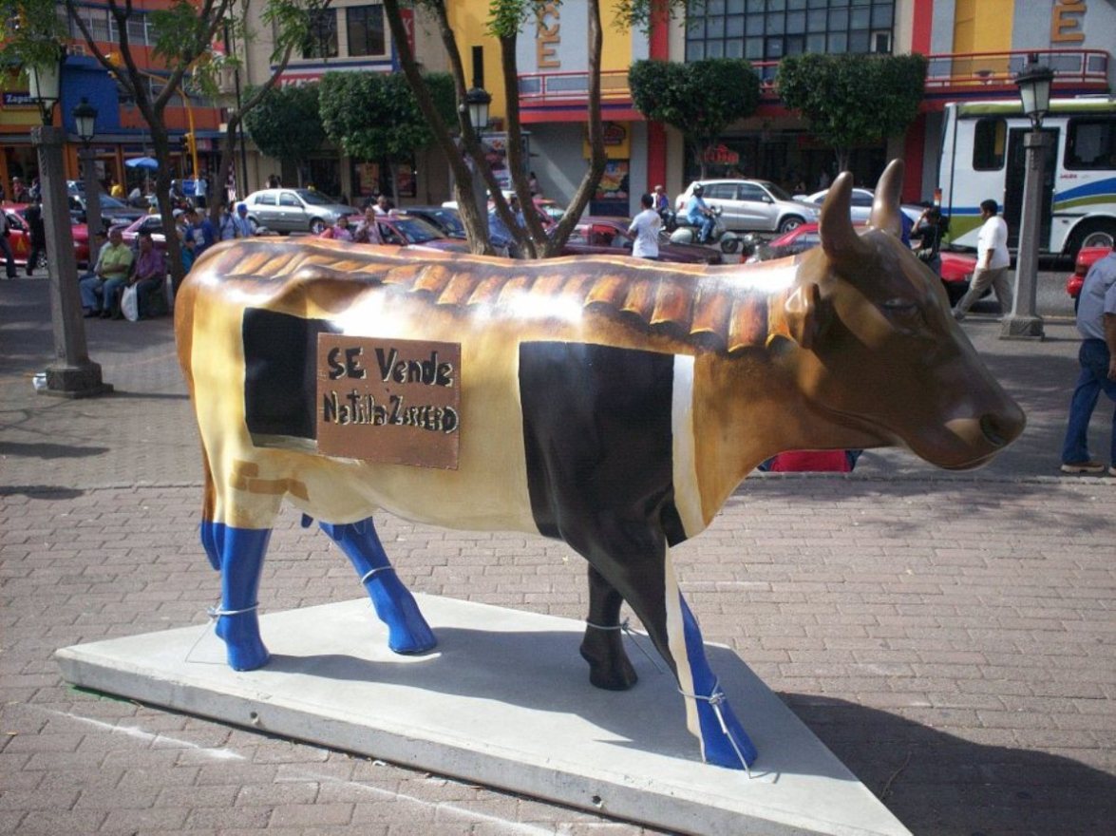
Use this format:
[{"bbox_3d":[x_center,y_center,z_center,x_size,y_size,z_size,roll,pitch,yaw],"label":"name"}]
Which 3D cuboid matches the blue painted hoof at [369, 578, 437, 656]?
[{"bbox_3d":[-0.478,0.598,3.556,0.185,0.205,0.120,5,15,22],"label":"blue painted hoof"}]

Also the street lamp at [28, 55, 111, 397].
[{"bbox_3d":[-4.531,-1.809,10.476,0.500,3.200,0.500,-13,18,-41],"label":"street lamp"}]

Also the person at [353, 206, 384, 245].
[{"bbox_3d":[-3.315,-2.919,20.489,0.500,1.620,0.340,1,14,6],"label":"person"}]

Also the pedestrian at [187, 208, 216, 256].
[{"bbox_3d":[-6.118,-2.769,19.997,0.360,1.680,0.500,-10,17,-35],"label":"pedestrian"}]

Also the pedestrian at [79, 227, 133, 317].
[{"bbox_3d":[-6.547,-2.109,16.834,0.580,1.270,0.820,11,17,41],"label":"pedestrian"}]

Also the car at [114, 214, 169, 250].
[{"bbox_3d":[-8.659,-4.105,27.400,4.250,1.400,1.680,5,12,25],"label":"car"}]

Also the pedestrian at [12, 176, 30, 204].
[{"bbox_3d":[-21.179,-8.513,45.704,0.500,1.700,0.400,-8,14,-29],"label":"pedestrian"}]

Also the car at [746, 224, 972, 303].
[{"bbox_3d":[5.441,-2.723,20.284,4.120,1.390,1.660,2,12,16],"label":"car"}]

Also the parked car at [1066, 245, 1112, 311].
[{"bbox_3d":[10.236,-2.390,18.258,4.200,1.390,1.670,2,12,16],"label":"parked car"}]

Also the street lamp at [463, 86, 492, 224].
[{"bbox_3d":[-1.317,-4.075,20.030,0.500,3.250,0.500,10,17,38],"label":"street lamp"}]

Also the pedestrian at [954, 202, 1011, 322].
[{"bbox_3d":[5.815,-2.161,15.924,0.720,1.660,0.520,2,13,10],"label":"pedestrian"}]

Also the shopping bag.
[{"bbox_3d":[-6.012,-1.621,16.300,0.240,0.530,0.200,-1,14,0],"label":"shopping bag"}]

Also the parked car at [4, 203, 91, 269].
[{"bbox_3d":[-11.656,-3.856,25.045,4.200,1.400,1.670,2,12,15],"label":"parked car"}]

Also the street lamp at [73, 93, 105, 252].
[{"bbox_3d":[-8.662,-4.120,21.503,0.520,3.450,0.520,5,14,24],"label":"street lamp"}]

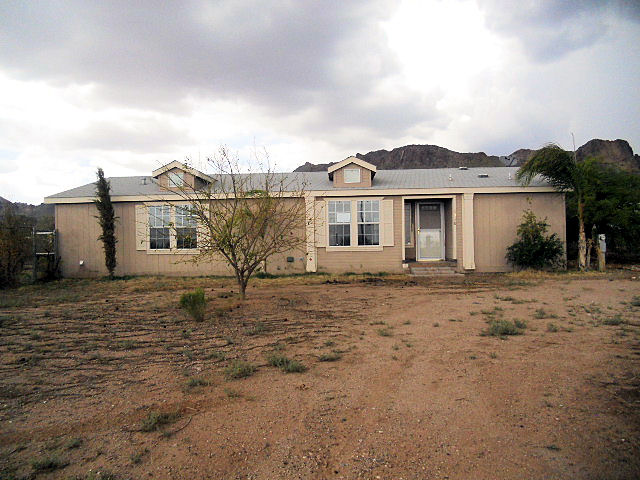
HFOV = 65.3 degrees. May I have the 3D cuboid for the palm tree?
[{"bbox_3d":[7.966,-1.136,17.135,2.409,4.400,2.288,-1,1,0],"label":"palm tree"}]

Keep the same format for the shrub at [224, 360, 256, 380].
[{"bbox_3d":[-0.847,1.380,5.317,0.341,0.190,0.307,-1,1,0],"label":"shrub"}]

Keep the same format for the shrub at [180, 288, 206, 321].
[{"bbox_3d":[-2.256,1.145,8.899,0.464,0.559,0.417,-1,1,0],"label":"shrub"}]

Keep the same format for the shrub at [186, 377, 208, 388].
[{"bbox_3d":[-1.240,1.435,5.051,0.223,0.105,0.200,-1,1,0],"label":"shrub"}]

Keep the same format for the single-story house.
[{"bbox_3d":[-0.376,-0.900,21.316,18.056,4.100,8.900,-1,1,3],"label":"single-story house"}]

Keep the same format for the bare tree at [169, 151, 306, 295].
[{"bbox_3d":[-1.904,-0.411,11.629,3.271,3.543,3.107,-1,1,0],"label":"bare tree"}]

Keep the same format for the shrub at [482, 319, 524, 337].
[{"bbox_3d":[2.659,1.254,7.230,0.609,0.233,0.517,-1,1,0],"label":"shrub"}]

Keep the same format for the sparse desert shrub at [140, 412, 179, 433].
[{"bbox_3d":[-1.273,1.436,3.984,0.319,0.148,0.271,-1,1,0],"label":"sparse desert shrub"}]

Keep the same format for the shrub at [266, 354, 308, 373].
[{"bbox_3d":[-0.375,1.372,5.594,0.448,0.176,0.359,-1,1,0],"label":"shrub"}]

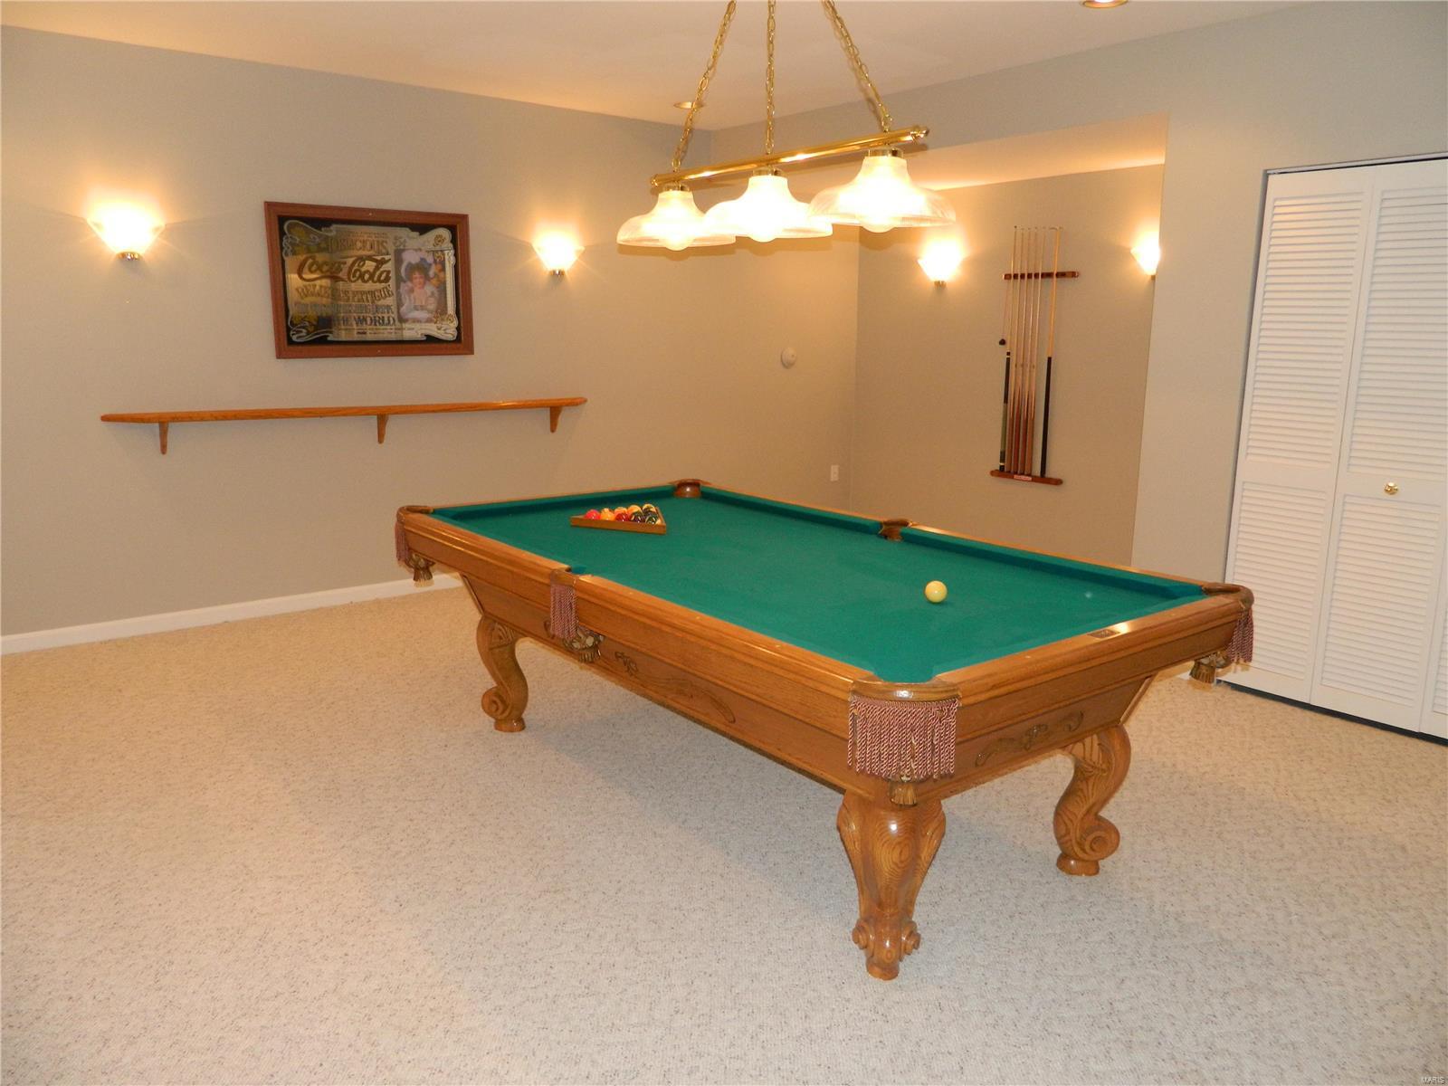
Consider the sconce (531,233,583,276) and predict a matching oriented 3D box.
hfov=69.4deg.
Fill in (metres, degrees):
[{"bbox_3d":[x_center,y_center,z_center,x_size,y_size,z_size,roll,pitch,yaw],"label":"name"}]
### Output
[{"bbox_3d":[-0.921,-1.624,5.974,0.320,0.200,0.140,-8,14,-37],"label":"sconce"}]

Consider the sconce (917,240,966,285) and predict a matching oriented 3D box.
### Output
[{"bbox_3d":[1.383,-1.782,6.811,0.140,0.200,0.320,-8,14,-37],"label":"sconce"}]

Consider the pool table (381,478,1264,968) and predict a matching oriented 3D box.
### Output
[{"bbox_3d":[0.093,0.398,3.301,1.390,0.805,2.500,-8,14,-37],"label":"pool table"}]

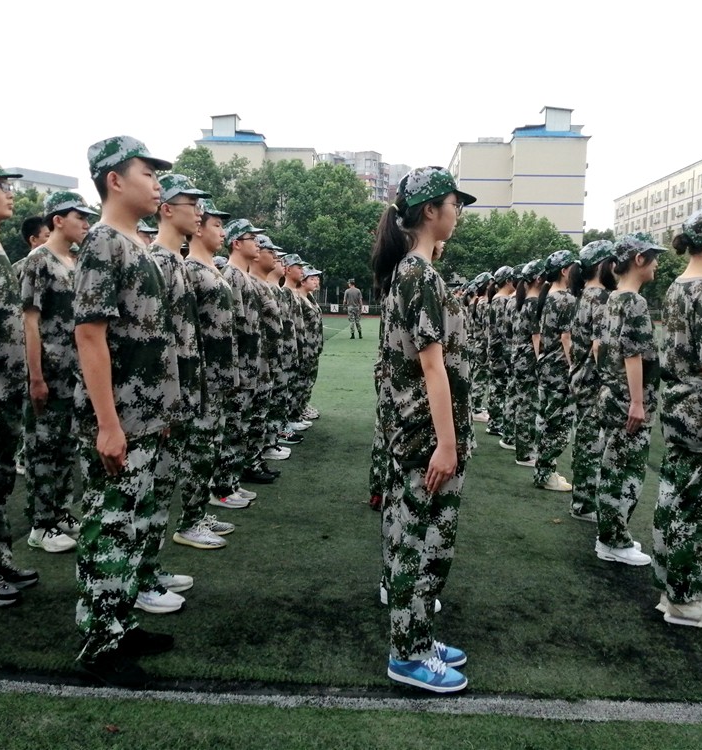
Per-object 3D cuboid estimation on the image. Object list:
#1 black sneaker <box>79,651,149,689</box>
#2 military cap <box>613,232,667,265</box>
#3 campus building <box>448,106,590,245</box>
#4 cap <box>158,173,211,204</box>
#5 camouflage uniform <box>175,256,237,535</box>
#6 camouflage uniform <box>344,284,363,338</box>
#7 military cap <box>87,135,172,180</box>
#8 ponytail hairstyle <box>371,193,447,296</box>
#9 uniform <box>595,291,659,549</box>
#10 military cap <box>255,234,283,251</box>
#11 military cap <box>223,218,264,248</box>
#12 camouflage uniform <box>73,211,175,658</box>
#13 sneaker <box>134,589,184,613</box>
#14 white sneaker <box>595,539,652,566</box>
[{"bbox_3d":[-0.779,0.954,2.514,0.285,0.115,0.108,3,6,22],"label":"black sneaker"},{"bbox_3d":[1.421,-0.616,3.687,0.265,0.135,0.175,-6,4,13],"label":"military cap"},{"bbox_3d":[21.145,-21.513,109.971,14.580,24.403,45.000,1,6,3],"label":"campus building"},{"bbox_3d":[-0.674,-0.729,2.950,0.275,0.130,0.180,1,6,3],"label":"cap"},{"bbox_3d":[-0.760,0.109,3.921,0.320,1.462,0.470,2,5,6],"label":"camouflage uniform"},{"bbox_3d":[0.078,-1.954,23.300,0.540,1.600,0.320,0,5,-7],"label":"camouflage uniform"},{"bbox_3d":[-0.721,-0.708,2.454,0.273,0.130,0.185,2,6,4],"label":"military cap"},{"bbox_3d":[0.190,-0.431,2.441,0.265,0.360,0.180,2,5,5],"label":"ponytail hairstyle"},{"bbox_3d":[1.341,0.220,3.687,0.275,1.265,0.430,1,6,3],"label":"uniform"},{"bbox_3d":[-0.597,-0.918,5.245,0.265,0.135,0.175,-3,5,5],"label":"military cap"},{"bbox_3d":[-0.639,-0.859,4.559,0.256,0.155,0.185,2,6,4],"label":"military cap"},{"bbox_3d":[-0.762,0.240,2.538,0.320,1.470,0.470,2,6,3],"label":"camouflage uniform"},{"bbox_3d":[-0.820,0.903,3.085,0.285,0.110,0.105,3,6,15],"label":"sneaker"},{"bbox_3d":[1.345,0.862,3.690,0.270,0.100,0.100,2,6,13],"label":"white sneaker"}]

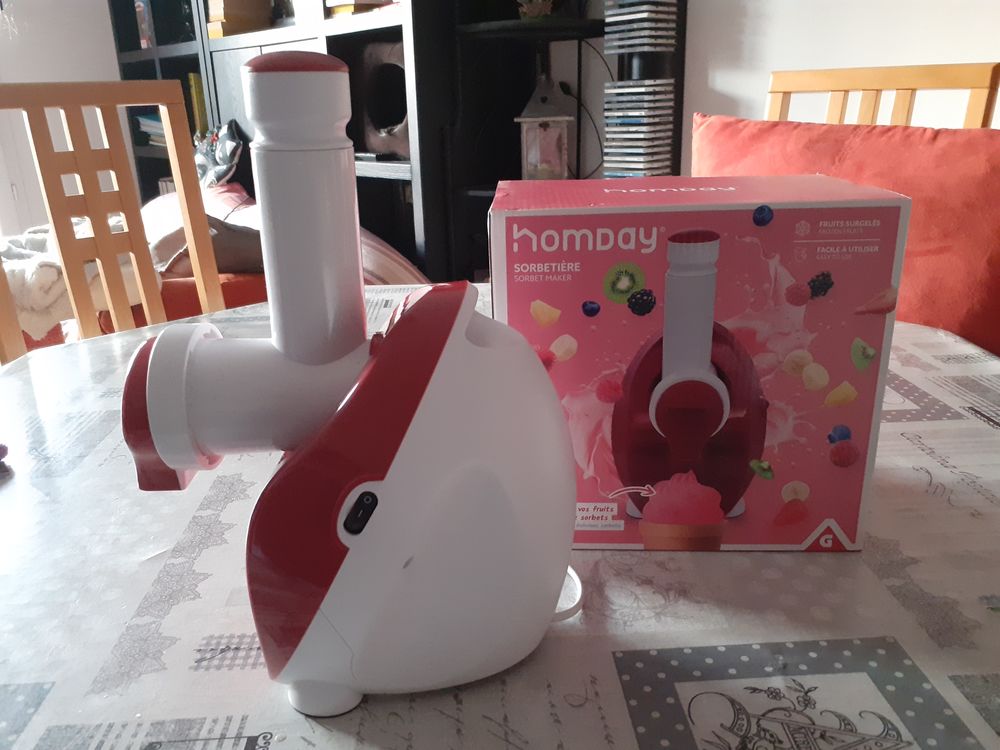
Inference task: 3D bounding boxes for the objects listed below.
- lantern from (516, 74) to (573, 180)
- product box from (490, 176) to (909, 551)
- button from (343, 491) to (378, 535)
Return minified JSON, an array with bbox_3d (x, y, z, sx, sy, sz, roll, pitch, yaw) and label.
[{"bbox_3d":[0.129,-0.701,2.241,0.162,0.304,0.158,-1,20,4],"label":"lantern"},{"bbox_3d":[0.136,-0.018,0.631,0.270,0.258,0.177,-1,20,3],"label":"product box"},{"bbox_3d":[-0.068,0.068,0.384,0.011,0.026,0.005,29,18,-8],"label":"button"}]

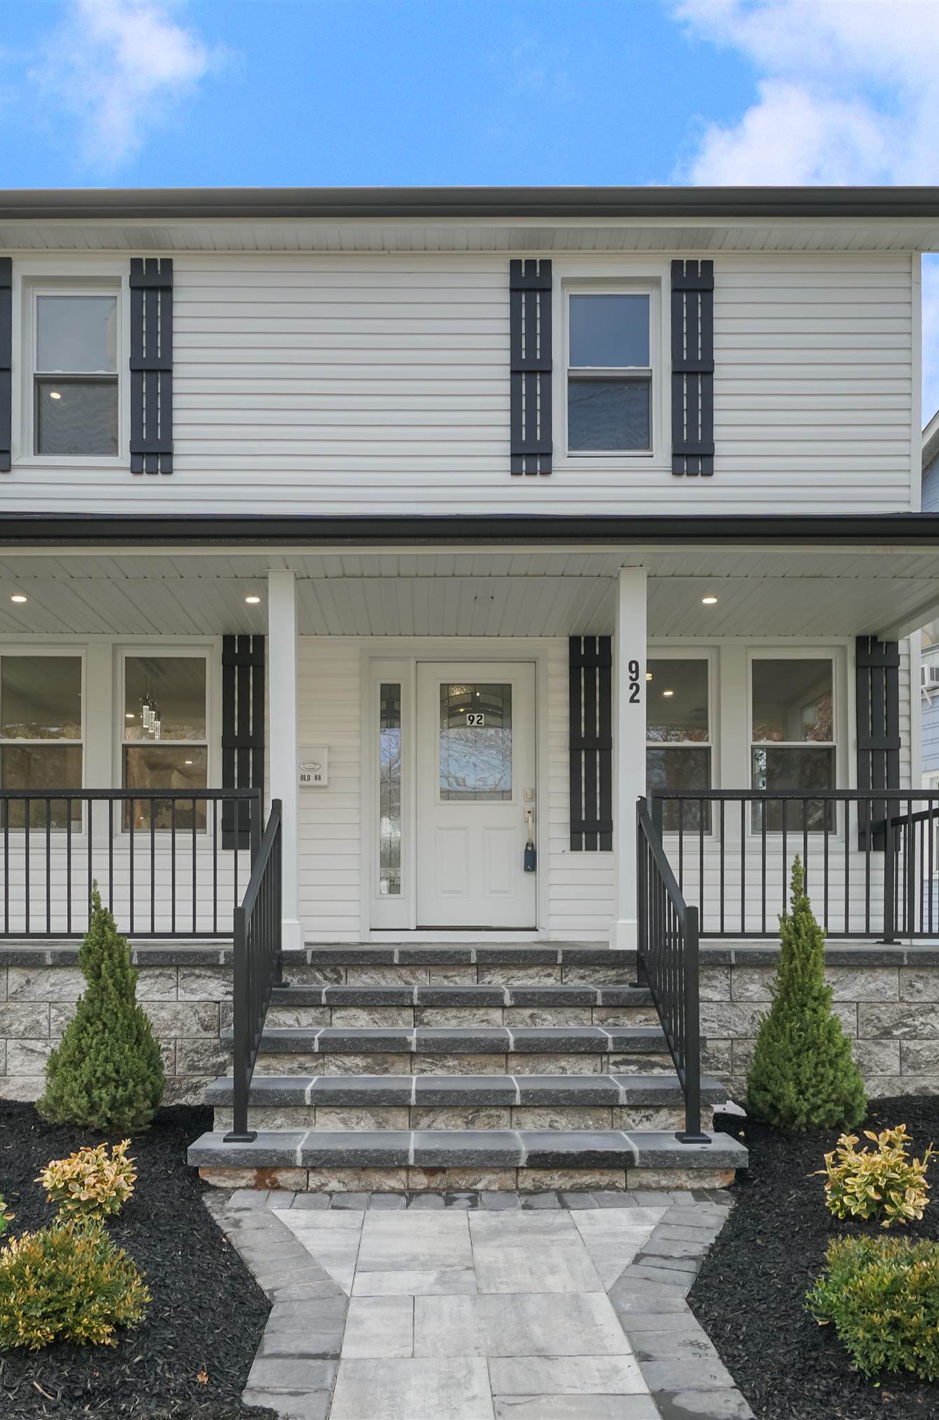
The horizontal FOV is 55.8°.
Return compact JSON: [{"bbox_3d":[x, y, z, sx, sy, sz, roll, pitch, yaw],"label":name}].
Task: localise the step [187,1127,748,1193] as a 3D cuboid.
[{"bbox_3d":[-0.005,1.930,3.810,2.320,0.190,0.330,0,-6,0],"label":"step"}]

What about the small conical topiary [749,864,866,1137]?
[{"bbox_3d":[1.680,1.420,4.450,0.600,1.350,0.590,0,-6,0],"label":"small conical topiary"}]

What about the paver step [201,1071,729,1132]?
[{"bbox_3d":[-0.010,1.800,4.050,2.300,0.200,0.320,0,-6,0],"label":"paver step"}]

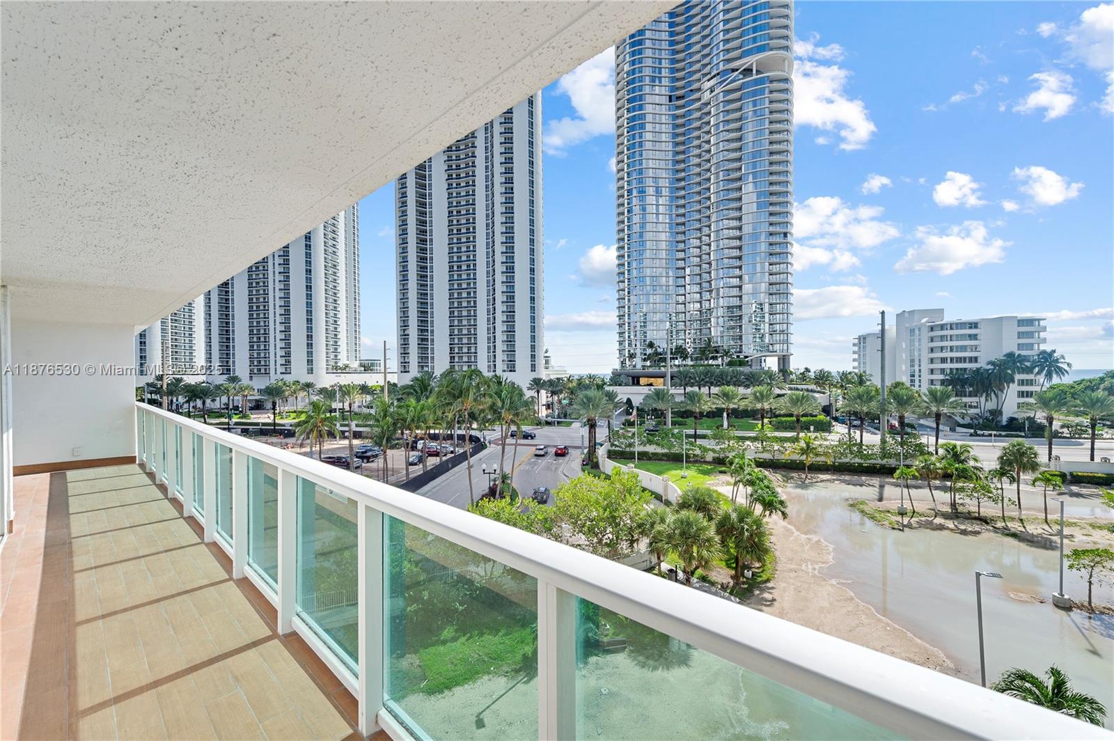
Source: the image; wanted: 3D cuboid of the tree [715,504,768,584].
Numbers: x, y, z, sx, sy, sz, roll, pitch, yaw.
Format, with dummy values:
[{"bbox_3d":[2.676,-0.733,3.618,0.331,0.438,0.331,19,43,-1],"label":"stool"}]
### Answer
[{"bbox_3d":[12.815,12.067,30.140,3.200,5.170,3.200,-1,-1,0],"label":"tree"}]

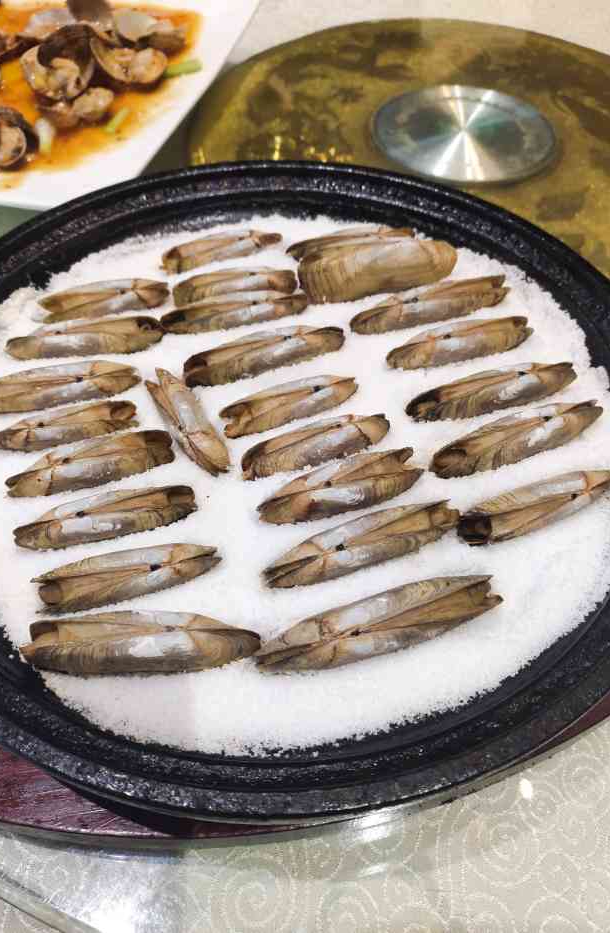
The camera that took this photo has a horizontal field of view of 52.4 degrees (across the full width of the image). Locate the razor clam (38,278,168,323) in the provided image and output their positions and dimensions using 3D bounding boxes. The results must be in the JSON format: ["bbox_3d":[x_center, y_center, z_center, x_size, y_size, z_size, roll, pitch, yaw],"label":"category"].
[{"bbox_3d":[-0.087,-0.072,0.269,0.054,0.014,0.016,-10,55,-7],"label":"razor clam"}]

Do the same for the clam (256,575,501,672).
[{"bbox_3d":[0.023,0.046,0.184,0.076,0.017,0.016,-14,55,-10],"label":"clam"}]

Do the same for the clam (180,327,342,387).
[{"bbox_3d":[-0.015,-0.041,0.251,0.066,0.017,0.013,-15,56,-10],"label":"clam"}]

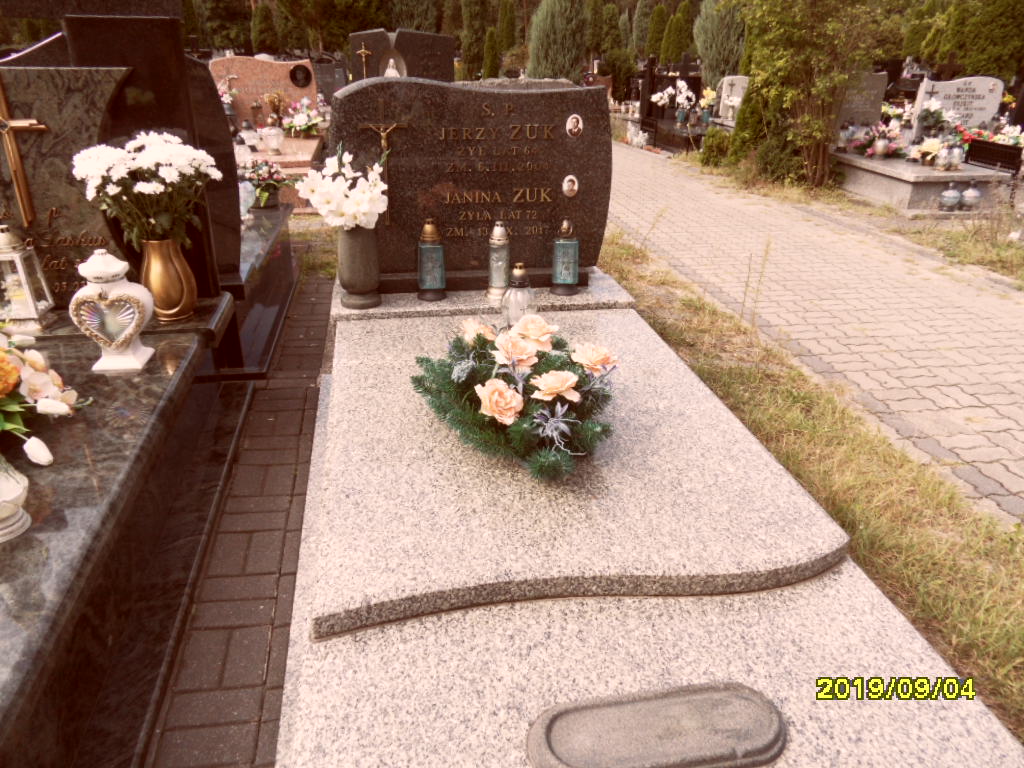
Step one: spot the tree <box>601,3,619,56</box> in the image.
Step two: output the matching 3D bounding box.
[{"bbox_3d":[4.209,-14.889,30.996,0.769,3.110,0.769,-4,26,-10],"label":"tree"}]

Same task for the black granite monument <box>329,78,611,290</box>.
[{"bbox_3d":[-0.157,-0.803,2.880,1.090,0.800,0.200,-4,26,-10],"label":"black granite monument"}]

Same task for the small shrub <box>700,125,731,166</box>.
[{"bbox_3d":[2.981,-3.486,10.400,0.440,0.550,0.440,-3,25,-11],"label":"small shrub"}]

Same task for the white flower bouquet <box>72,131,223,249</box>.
[{"bbox_3d":[-1.163,-0.622,2.286,0.438,0.363,0.372,-4,27,-10],"label":"white flower bouquet"}]

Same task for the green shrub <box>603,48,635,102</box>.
[{"bbox_3d":[1.988,-5.737,13.267,0.593,0.962,0.593,-4,27,-10],"label":"green shrub"}]

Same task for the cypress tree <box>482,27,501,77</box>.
[{"bbox_3d":[-0.602,-9.412,20.760,0.502,1.860,0.502,-4,26,-10],"label":"cypress tree"}]

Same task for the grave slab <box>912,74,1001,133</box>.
[{"bbox_3d":[5.314,-3.280,8.491,0.967,0.734,0.100,-4,27,-10],"label":"grave slab"}]

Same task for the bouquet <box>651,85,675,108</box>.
[{"bbox_3d":[2.219,-4.216,10.434,0.371,0.314,0.297,-4,27,-10],"label":"bouquet"}]

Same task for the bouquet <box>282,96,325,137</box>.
[{"bbox_3d":[-2.179,-2.793,7.420,0.403,0.393,0.339,-4,26,-10],"label":"bouquet"}]

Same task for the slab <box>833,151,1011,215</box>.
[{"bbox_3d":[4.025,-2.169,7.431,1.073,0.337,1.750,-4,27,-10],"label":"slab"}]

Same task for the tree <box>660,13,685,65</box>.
[{"bbox_3d":[6.228,-13.050,27.788,0.935,2.637,0.935,-4,26,-10],"label":"tree"}]

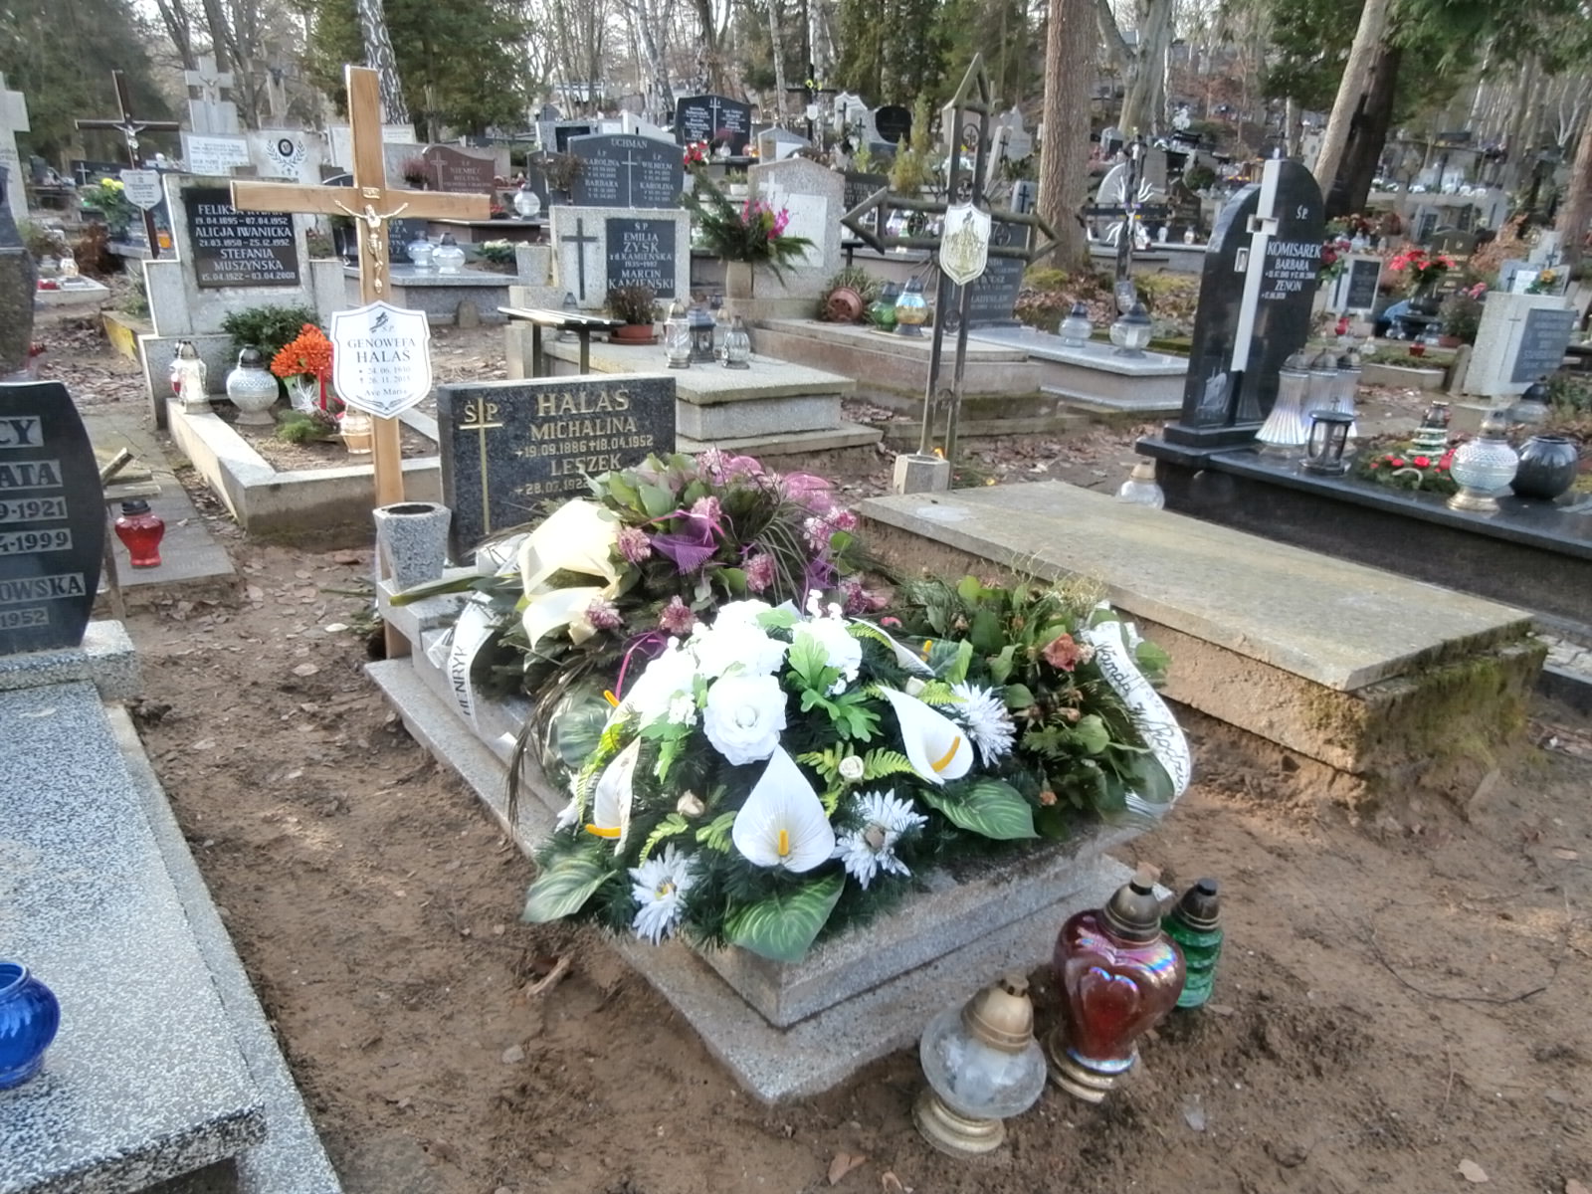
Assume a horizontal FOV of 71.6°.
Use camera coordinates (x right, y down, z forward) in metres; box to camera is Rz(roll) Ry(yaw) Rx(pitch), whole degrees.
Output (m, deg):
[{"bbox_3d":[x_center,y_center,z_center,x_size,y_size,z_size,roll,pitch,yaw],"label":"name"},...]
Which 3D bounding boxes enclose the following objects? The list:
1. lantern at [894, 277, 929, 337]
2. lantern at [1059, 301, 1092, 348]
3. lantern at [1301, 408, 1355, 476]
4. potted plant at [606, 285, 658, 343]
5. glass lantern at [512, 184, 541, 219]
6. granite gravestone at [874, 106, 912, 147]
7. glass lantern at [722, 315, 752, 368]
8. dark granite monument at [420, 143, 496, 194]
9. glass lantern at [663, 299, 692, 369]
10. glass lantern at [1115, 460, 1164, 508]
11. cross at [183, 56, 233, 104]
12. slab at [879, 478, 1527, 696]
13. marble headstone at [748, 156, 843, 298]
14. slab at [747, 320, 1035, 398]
[{"bbox_3d":[0.612,-1.536,5.850,0.171,0.281,0.171,2,21,-1],"label":"lantern"},{"bbox_3d":[1.596,-1.552,6.300,0.158,0.243,0.158,2,21,-1],"label":"lantern"},{"bbox_3d":[1.853,-0.538,3.850,0.128,0.203,0.128,-14,27,-36],"label":"lantern"},{"bbox_3d":[-0.929,-1.621,6.267,0.280,0.320,0.280,2,19,-1],"label":"potted plant"},{"bbox_3d":[-2.596,-3.809,10.671,0.250,0.290,0.250,-2,20,-13],"label":"glass lantern"},{"bbox_3d":[1.402,-6.828,16.052,0.600,0.600,0.100,-12,24,-36],"label":"granite gravestone"},{"bbox_3d":[-0.280,-1.255,5.404,0.145,0.235,0.145,2,19,-1],"label":"glass lantern"},{"bbox_3d":[-3.006,-3.759,9.900,0.582,0.525,0.120,-11,25,-30],"label":"dark granite monument"},{"bbox_3d":[-0.559,-1.261,5.266,0.140,0.310,0.140,2,19,-1],"label":"glass lantern"},{"bbox_3d":[1.275,-0.385,4.120,0.170,0.250,0.170,-10,22,-33],"label":"glass lantern"},{"bbox_3d":[-5.994,-5.271,11.258,0.450,0.460,0.120,-12,24,-36],"label":"cross"},{"bbox_3d":[1.137,-0.120,3.418,0.968,0.046,1.722,-9,22,-35],"label":"slab"},{"bbox_3d":[-0.005,-2.036,6.100,0.511,0.725,0.140,-13,26,-33],"label":"marble headstone"},{"bbox_3d":[0.528,-1.406,6.339,0.820,0.225,1.700,-10,22,-33],"label":"slab"}]

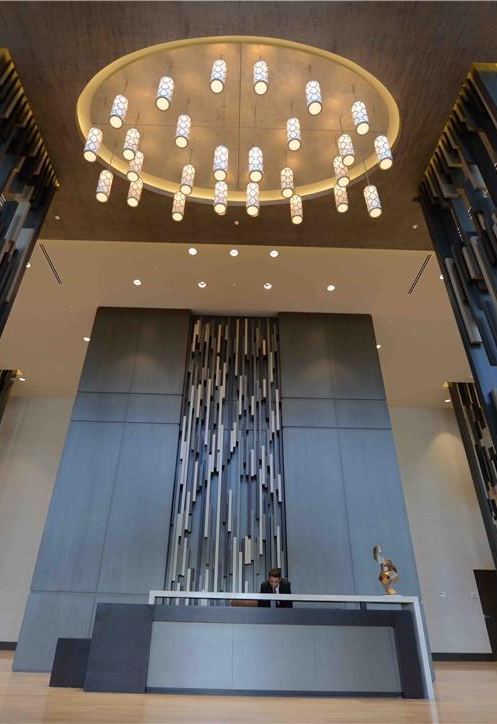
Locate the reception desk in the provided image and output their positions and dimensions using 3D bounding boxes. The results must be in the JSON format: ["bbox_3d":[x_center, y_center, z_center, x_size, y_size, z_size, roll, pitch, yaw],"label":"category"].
[{"bbox_3d":[0.097,3.773,5.725,4.270,1.080,0.900,1,-31,0],"label":"reception desk"}]

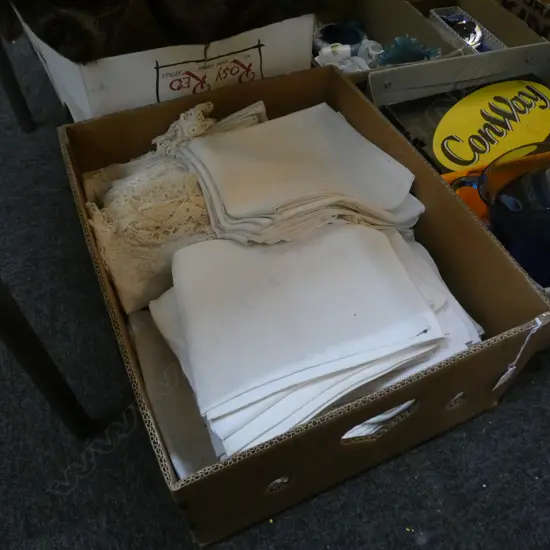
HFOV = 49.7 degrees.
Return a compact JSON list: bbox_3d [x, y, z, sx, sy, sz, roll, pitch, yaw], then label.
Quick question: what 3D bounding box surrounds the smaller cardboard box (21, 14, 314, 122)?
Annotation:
[{"bbox_3d":[-0.202,-0.412,1.029,0.355,0.265,0.490,-19,55,-14],"label":"smaller cardboard box"}]

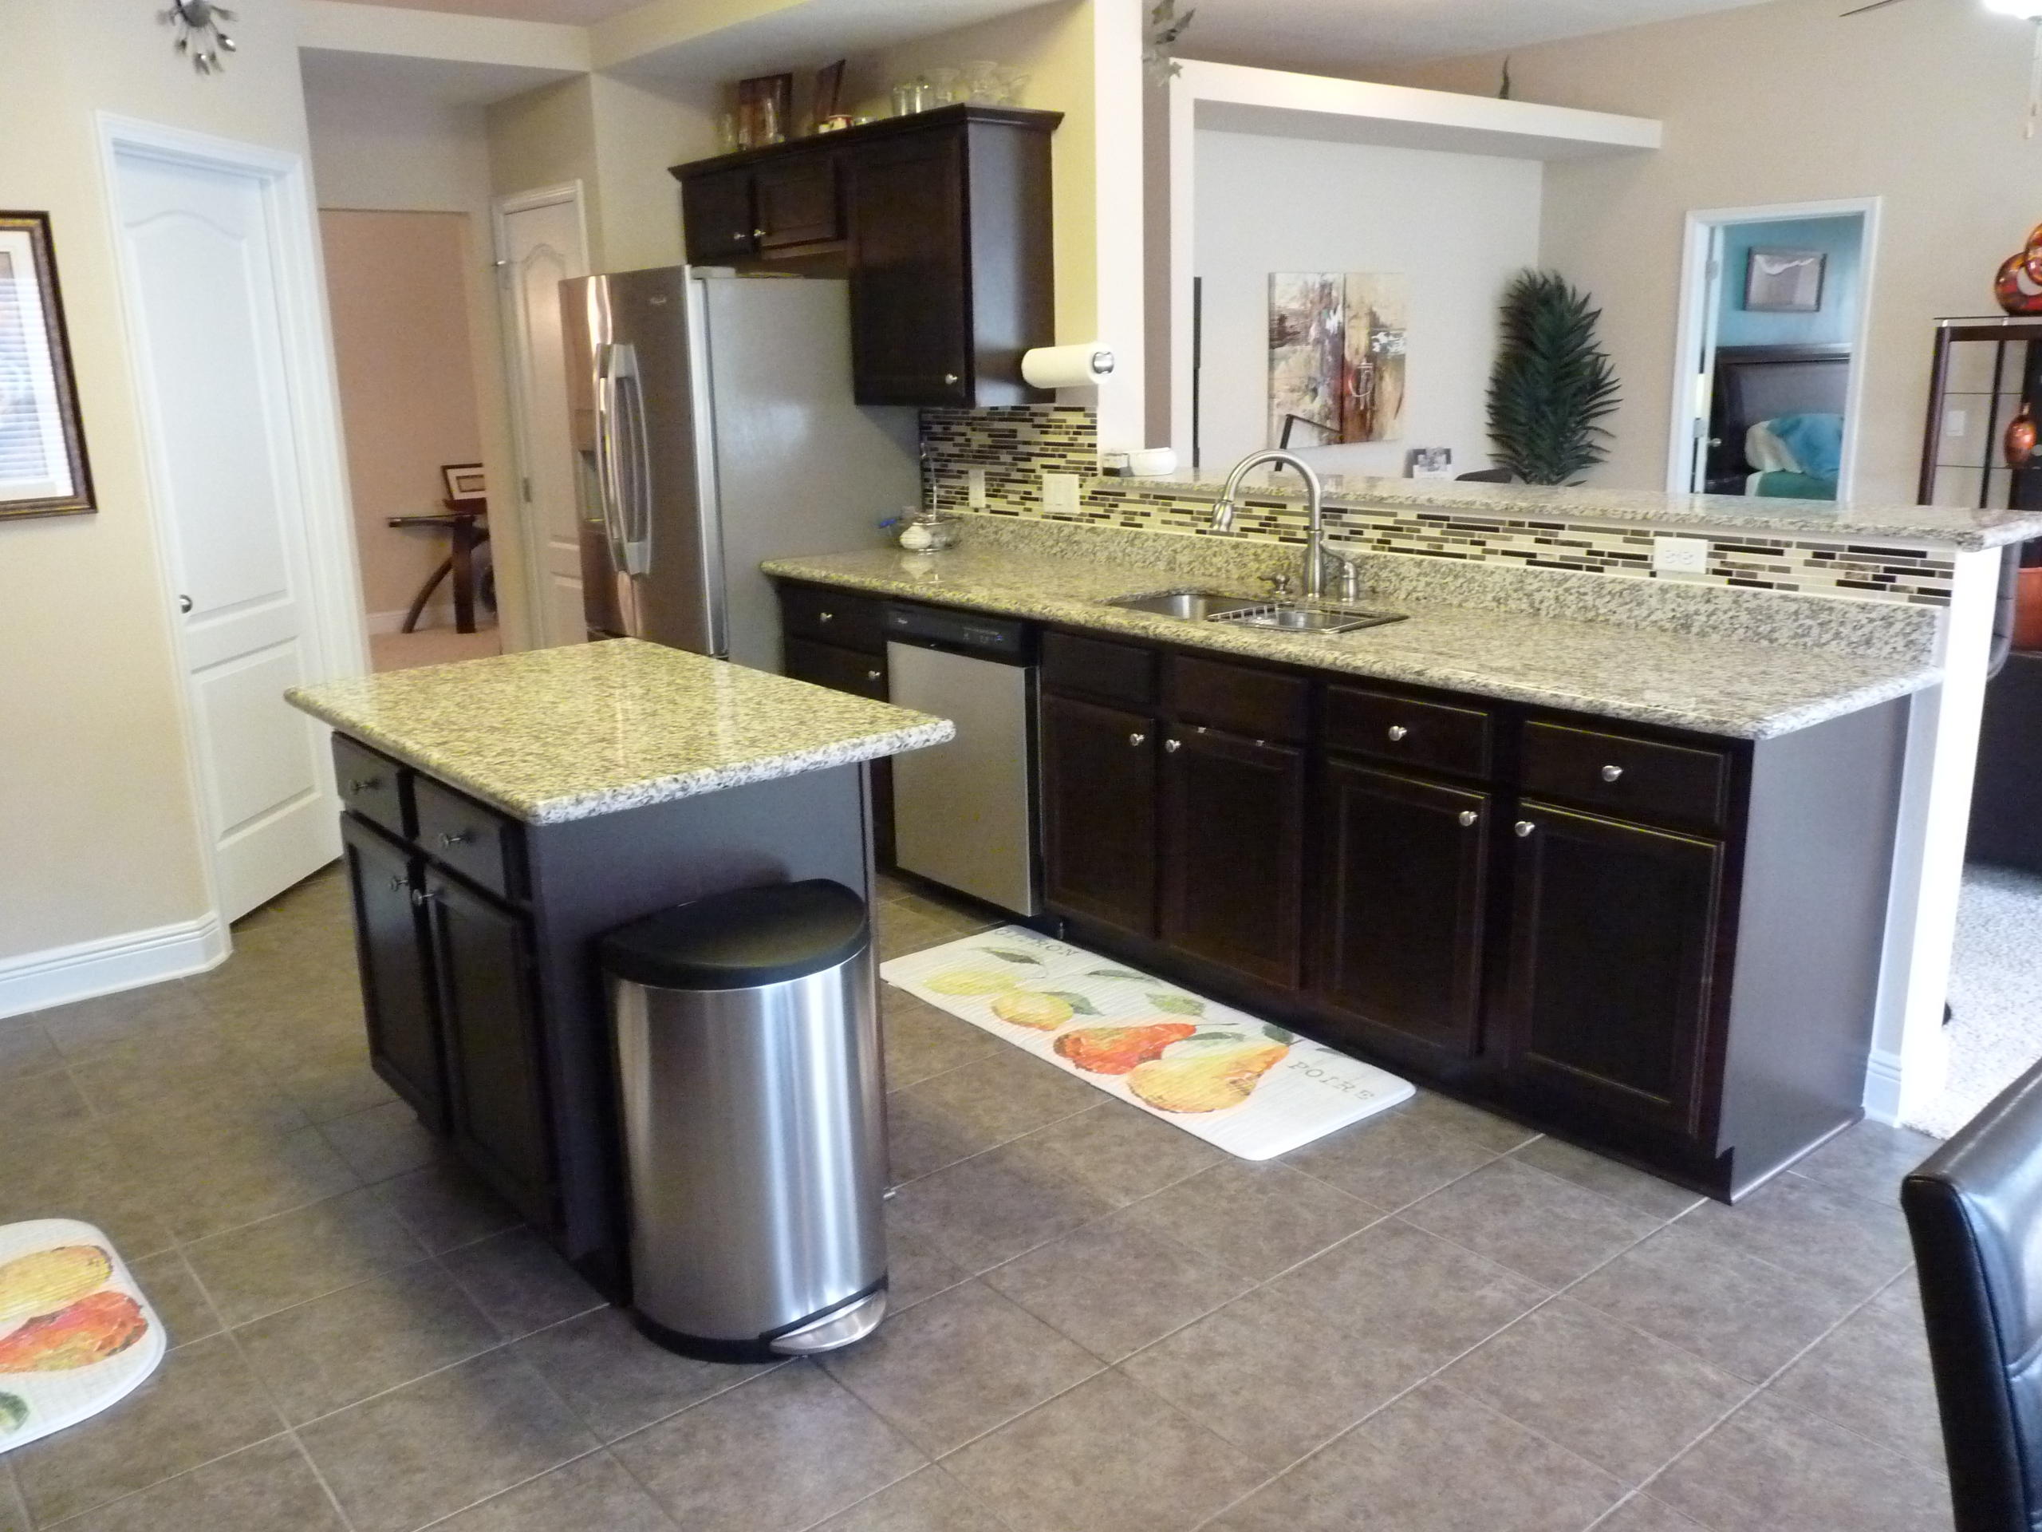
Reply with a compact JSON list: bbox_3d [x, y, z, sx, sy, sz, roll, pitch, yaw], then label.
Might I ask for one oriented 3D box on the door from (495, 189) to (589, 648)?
[{"bbox_3d":[-1.749,-1.029,6.070,0.060,2.114,0.701,-12,18,-38],"label":"door"}]

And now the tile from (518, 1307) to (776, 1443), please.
[{"bbox_3d":[-0.574,0.920,2.512,0.333,0.010,0.333,-12,17,-38],"label":"tile"}]

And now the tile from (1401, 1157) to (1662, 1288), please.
[{"bbox_3d":[0.893,0.806,2.818,0.328,0.010,0.328,-12,18,-38],"label":"tile"}]

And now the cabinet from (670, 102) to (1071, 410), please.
[{"bbox_3d":[-0.540,-1.558,5.085,0.356,0.798,1.677,-12,18,-38],"label":"cabinet"}]

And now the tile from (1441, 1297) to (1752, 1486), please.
[{"bbox_3d":[0.853,0.924,2.373,0.333,0.010,0.333,-12,17,-38],"label":"tile"}]

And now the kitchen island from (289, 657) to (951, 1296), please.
[{"bbox_3d":[-0.768,0.327,2.987,0.738,0.902,1.231,-12,18,-38],"label":"kitchen island"}]

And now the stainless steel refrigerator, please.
[{"bbox_3d":[-0.974,-0.722,5.431,0.805,1.792,0.889,-12,18,-38],"label":"stainless steel refrigerator"}]

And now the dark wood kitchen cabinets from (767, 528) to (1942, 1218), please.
[{"bbox_3d":[0.458,0.008,4.053,0.662,0.997,3.133,-12,17,-38],"label":"dark wood kitchen cabinets"}]

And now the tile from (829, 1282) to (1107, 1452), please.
[{"bbox_3d":[-0.099,0.922,2.466,0.333,0.010,0.333,-12,17,-38],"label":"tile"}]

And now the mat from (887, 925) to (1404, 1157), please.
[{"bbox_3d":[0.213,0.603,3.702,0.500,0.016,1.370,-11,17,-36],"label":"mat"}]

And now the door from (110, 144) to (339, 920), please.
[{"bbox_3d":[-2.267,-0.615,4.574,0.040,2.045,0.790,0,14,5],"label":"door"}]

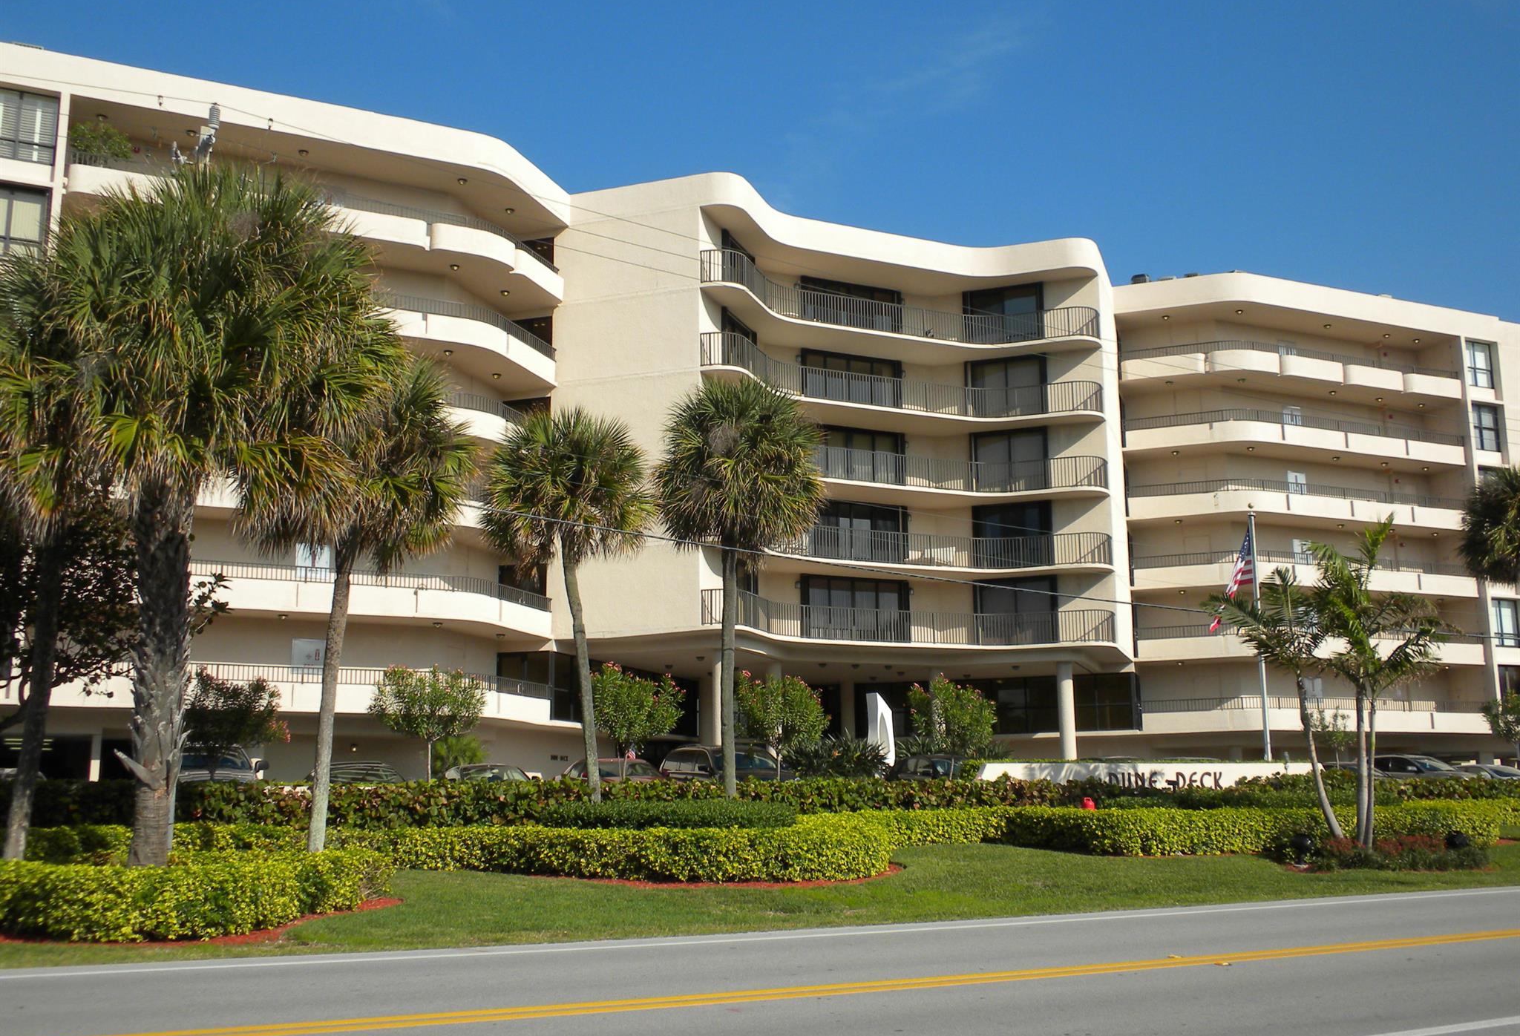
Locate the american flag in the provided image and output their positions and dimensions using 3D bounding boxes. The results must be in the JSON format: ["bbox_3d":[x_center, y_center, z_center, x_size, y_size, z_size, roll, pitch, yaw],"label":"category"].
[{"bbox_3d":[12.007,1.586,41.329,1.150,2.600,0.500,-2,-10,6],"label":"american flag"}]

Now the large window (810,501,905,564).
[{"bbox_3d":[3.362,0.568,56.816,4.300,2.250,0.150,4,-11,-27],"label":"large window"}]

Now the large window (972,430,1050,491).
[{"bbox_3d":[9.002,-1.992,58.412,2.850,2.300,0.150,-5,-10,25],"label":"large window"}]

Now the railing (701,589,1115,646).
[{"bbox_3d":[4.410,3.715,55.494,15.701,1.270,4.971,4,-11,-25],"label":"railing"}]

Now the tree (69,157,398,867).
[{"bbox_3d":[-5.417,0.066,16.549,3.433,7.715,3.261,-1,-10,0],"label":"tree"}]

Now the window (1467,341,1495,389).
[{"bbox_3d":[29.393,-6.224,66.280,1.420,1.880,0.150,5,-12,-28],"label":"window"}]

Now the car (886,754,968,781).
[{"bbox_3d":[4.241,6.256,37.882,1.800,1.450,4.700,4,-11,-27],"label":"car"}]

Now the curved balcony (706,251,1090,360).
[{"bbox_3d":[4.661,-7.231,55.512,16.000,1.150,2.450,5,-12,-28],"label":"curved balcony"}]

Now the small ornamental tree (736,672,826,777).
[{"bbox_3d":[0.433,4.717,32.740,1.850,3.181,1.850,0,-9,0],"label":"small ornamental tree"}]

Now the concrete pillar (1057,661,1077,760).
[{"bbox_3d":[10.605,7.470,55.700,0.630,4.900,0.630,5,-12,-28],"label":"concrete pillar"}]

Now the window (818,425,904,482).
[{"bbox_3d":[3.400,-2.049,58.088,4.200,2.400,0.150,5,-12,-28],"label":"window"}]

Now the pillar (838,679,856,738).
[{"bbox_3d":[3.523,7.637,64.953,0.520,2.550,0.520,5,-11,-27],"label":"pillar"}]

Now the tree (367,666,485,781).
[{"bbox_3d":[-6.120,4.283,29.540,2.100,3.185,2.100,4,-11,-27],"label":"tree"}]

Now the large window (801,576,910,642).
[{"bbox_3d":[3.511,3.355,58.650,4.500,2.400,0.200,5,-11,-27],"label":"large window"}]

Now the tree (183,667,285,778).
[{"bbox_3d":[-10.009,4.324,30.670,2.050,2.977,2.050,5,-12,-28],"label":"tree"}]

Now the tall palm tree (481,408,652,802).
[{"bbox_3d":[-3.374,1.815,28.117,3.022,7.637,2.871,-1,-10,0],"label":"tall palm tree"}]

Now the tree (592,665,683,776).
[{"bbox_3d":[-2.617,4.754,34.605,2.000,3.364,2.000,-1,-11,0],"label":"tree"}]

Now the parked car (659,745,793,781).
[{"bbox_3d":[-0.775,6.378,39.503,1.870,1.740,4.650,5,-12,-28],"label":"parked car"}]

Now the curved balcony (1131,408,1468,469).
[{"bbox_3d":[21.549,-2.958,65.418,14.826,1.270,4.464,3,-11,-22],"label":"curved balcony"}]

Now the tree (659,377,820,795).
[{"bbox_3d":[-0.354,1.544,28.159,2.941,8.127,2.794,-1,-10,0],"label":"tree"}]

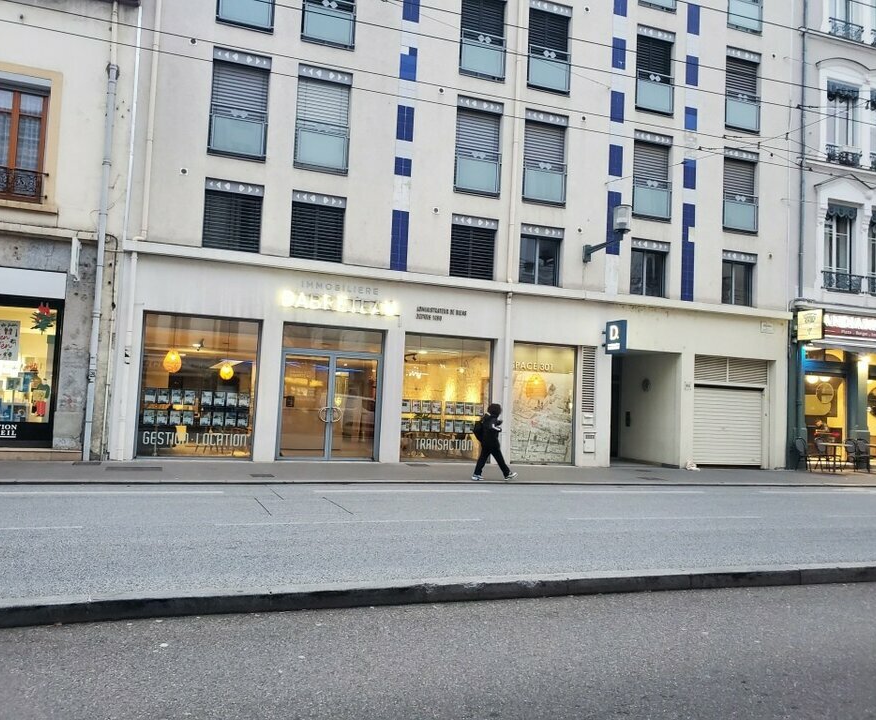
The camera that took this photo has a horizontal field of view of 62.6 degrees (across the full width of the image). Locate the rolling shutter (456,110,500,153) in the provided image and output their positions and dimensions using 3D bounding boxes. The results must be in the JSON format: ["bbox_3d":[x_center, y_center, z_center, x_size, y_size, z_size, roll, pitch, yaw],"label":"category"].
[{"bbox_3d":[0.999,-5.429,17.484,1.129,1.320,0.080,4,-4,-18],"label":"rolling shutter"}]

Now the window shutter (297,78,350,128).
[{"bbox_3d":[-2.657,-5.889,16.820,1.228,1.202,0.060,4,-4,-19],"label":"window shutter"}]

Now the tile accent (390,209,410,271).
[{"bbox_3d":[-0.885,-2.778,16.815,0.401,1.397,0.030,4,-4,-19],"label":"tile accent"}]

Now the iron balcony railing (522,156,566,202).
[{"bbox_3d":[2.731,-4.573,18.419,1.224,1.010,0.060,4,-4,-19],"label":"iron balcony railing"}]

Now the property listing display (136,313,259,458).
[{"bbox_3d":[-4.987,0.587,15.131,2.370,2.994,0.120,4,-3,-19],"label":"property listing display"}]

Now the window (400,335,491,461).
[{"bbox_3d":[0.246,0.921,17.053,2.228,2.976,0.250,4,-4,-18],"label":"window"}]

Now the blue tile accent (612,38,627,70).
[{"bbox_3d":[4.717,-7.956,18.755,0.399,0.806,0.050,4,-3,-19],"label":"blue tile accent"}]

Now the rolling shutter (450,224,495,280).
[{"bbox_3d":[0.876,-2.584,17.306,1.161,1.239,0.080,4,-4,-18],"label":"rolling shutter"}]

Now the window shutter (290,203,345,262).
[{"bbox_3d":[-2.709,-2.880,16.283,1.190,1.260,0.060,4,-4,-19],"label":"window shutter"}]

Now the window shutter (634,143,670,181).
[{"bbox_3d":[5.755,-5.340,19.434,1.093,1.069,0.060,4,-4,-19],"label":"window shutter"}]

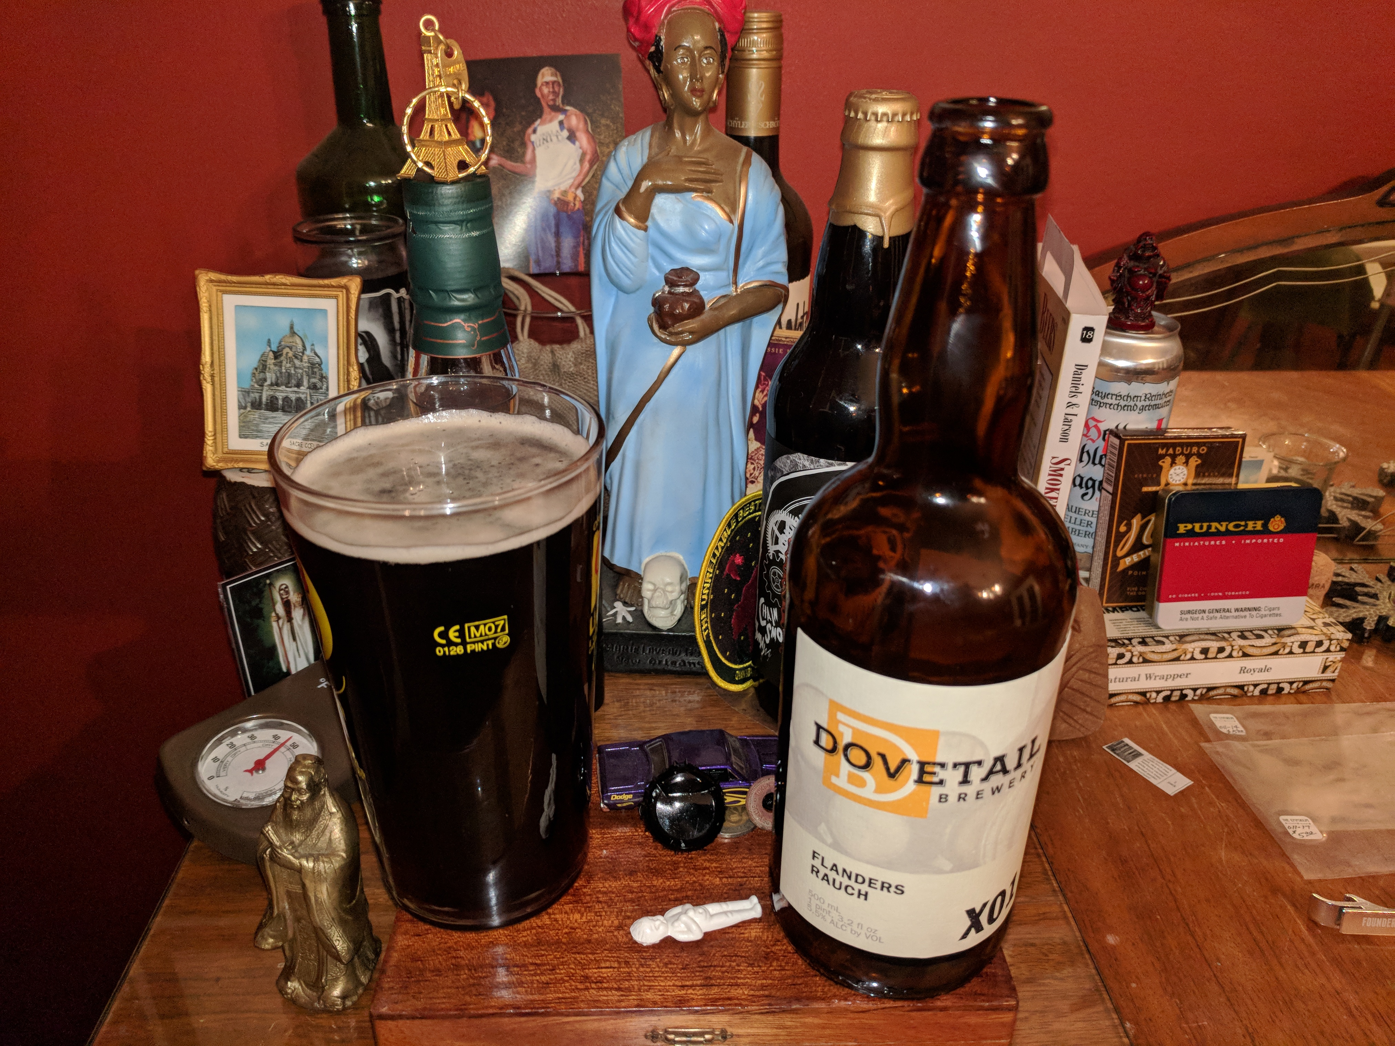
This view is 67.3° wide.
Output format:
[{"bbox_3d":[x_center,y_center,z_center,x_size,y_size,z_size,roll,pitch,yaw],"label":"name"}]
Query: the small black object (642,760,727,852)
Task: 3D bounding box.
[{"bbox_3d":[-0.004,0.097,0.357,0.030,0.030,0.007,-1,-14,-4],"label":"small black object"}]

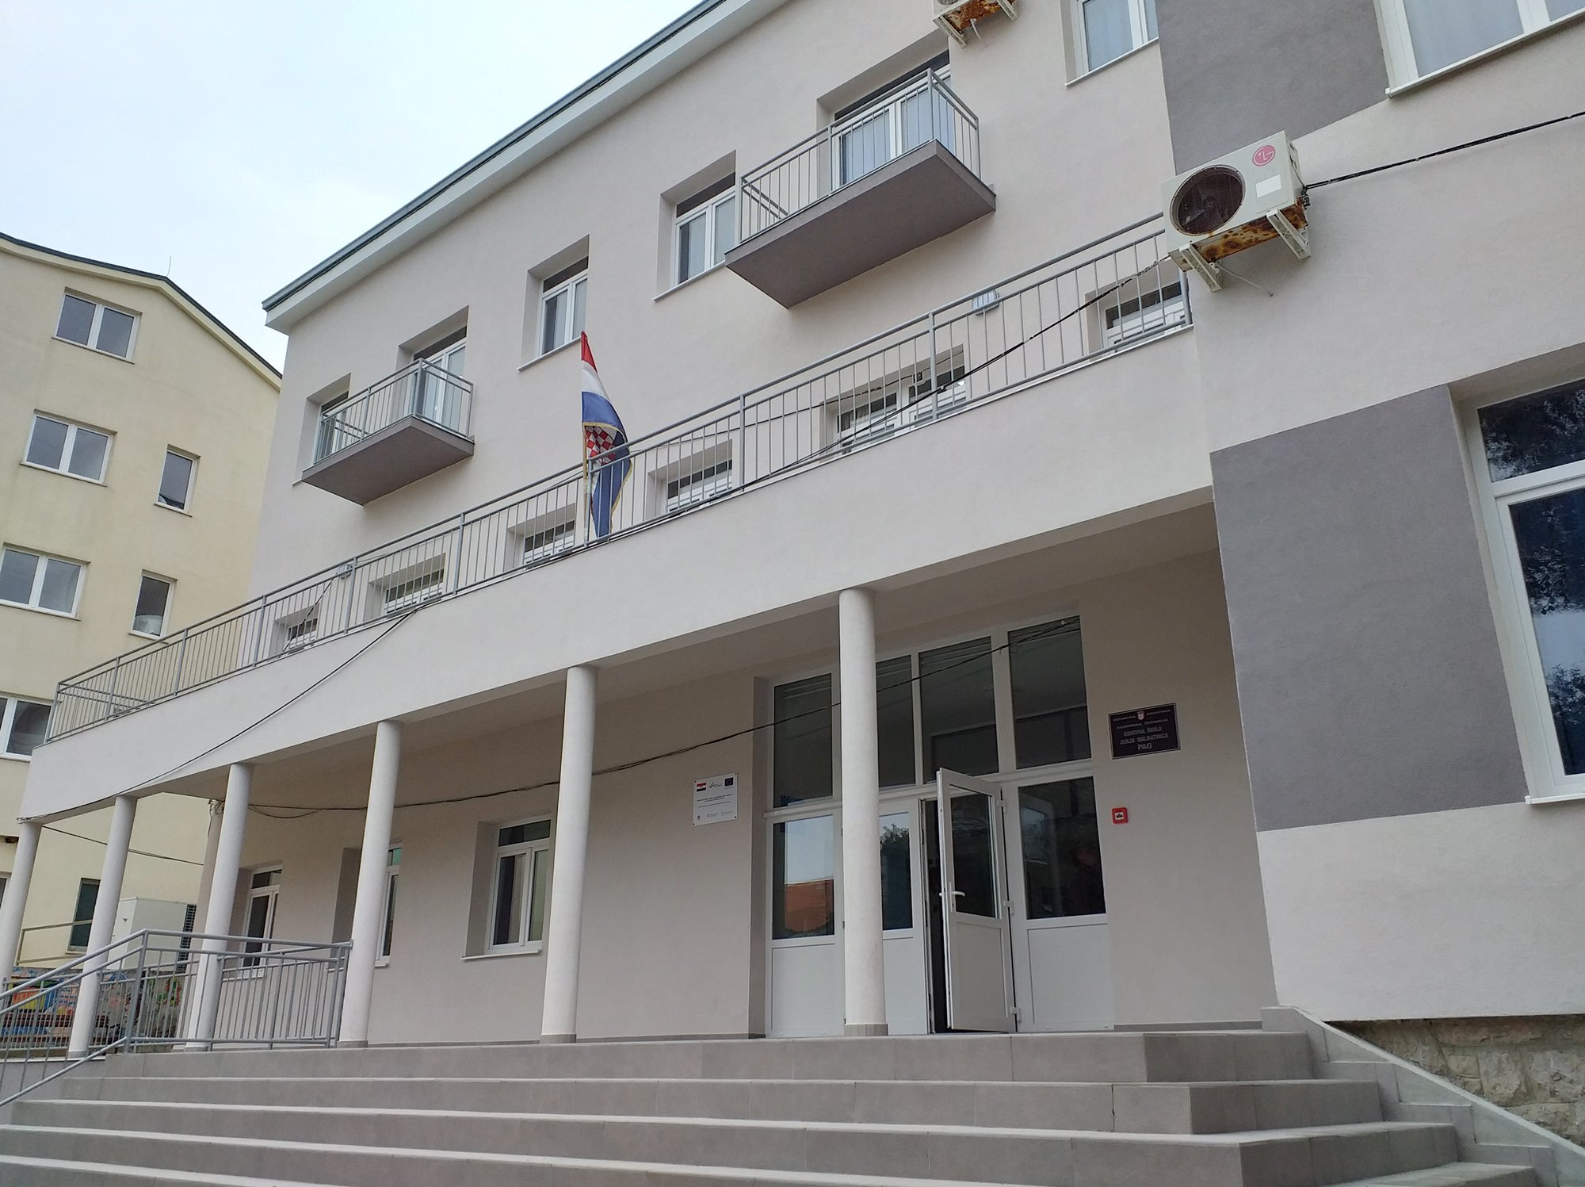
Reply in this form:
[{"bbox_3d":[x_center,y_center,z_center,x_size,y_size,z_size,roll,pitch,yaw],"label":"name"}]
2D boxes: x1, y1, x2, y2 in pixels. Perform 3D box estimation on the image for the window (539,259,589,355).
[{"bbox_3d":[-3.301,-4.219,18.361,1.382,1.670,0.100,-16,-26,37],"label":"window"}]

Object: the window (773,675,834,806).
[{"bbox_3d":[0.105,1.531,12.899,0.788,1.303,0.070,-16,-26,36],"label":"window"}]

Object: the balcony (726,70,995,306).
[{"bbox_3d":[0.693,-4.455,13.710,2.849,1.269,1.094,-16,-26,37],"label":"balcony"}]

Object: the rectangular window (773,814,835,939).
[{"bbox_3d":[0.110,2.842,12.389,0.778,1.155,0.070,-16,-26,36],"label":"rectangular window"}]

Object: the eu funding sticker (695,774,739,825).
[{"bbox_3d":[-0.833,2.211,13.286,0.625,0.480,0.012,-16,-26,37],"label":"eu funding sticker"}]

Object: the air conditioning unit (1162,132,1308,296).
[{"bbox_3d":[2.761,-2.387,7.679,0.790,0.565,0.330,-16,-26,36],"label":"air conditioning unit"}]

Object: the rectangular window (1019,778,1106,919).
[{"bbox_3d":[2.329,2.205,10.720,0.732,1.157,0.070,-16,-26,36],"label":"rectangular window"}]

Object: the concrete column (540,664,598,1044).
[{"bbox_3d":[-1.881,2.158,10.515,0.274,3.139,0.274,0,-21,0],"label":"concrete column"}]

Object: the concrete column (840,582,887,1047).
[{"bbox_3d":[0.487,1.451,8.666,0.274,3.109,0.274,0,-21,0],"label":"concrete column"}]

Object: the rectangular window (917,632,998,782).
[{"bbox_3d":[1.578,1.119,11.787,0.816,1.308,0.070,-16,-26,36],"label":"rectangular window"}]

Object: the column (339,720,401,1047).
[{"bbox_3d":[-4.177,2.829,12.310,0.255,3.200,0.255,-16,-26,36],"label":"column"}]

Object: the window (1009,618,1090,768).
[{"bbox_3d":[2.328,0.902,11.223,0.732,1.315,0.070,-16,-26,36],"label":"window"}]

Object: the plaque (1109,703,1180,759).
[{"bbox_3d":[2.933,1.151,10.316,0.594,0.397,0.020,-16,-26,37],"label":"plaque"}]

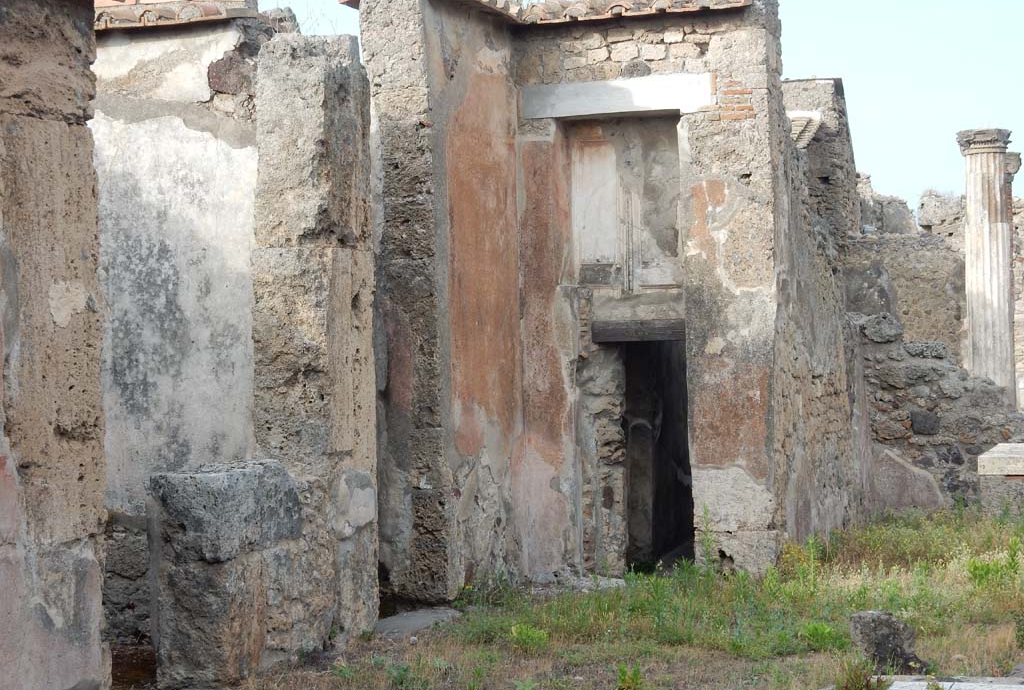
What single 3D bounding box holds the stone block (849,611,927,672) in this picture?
[{"bbox_3d":[1.957,1.541,10.900,0.360,0.315,0.300,-1,0,17],"label":"stone block"}]

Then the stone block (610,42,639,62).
[{"bbox_3d":[0.855,-2.214,15.900,0.205,0.140,0.180,-1,0,17],"label":"stone block"}]

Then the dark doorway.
[{"bbox_3d":[1.126,0.834,16.150,0.520,1.740,0.300,-1,0,17],"label":"dark doorway"}]

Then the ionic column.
[{"bbox_3d":[5.794,-0.479,25.488,0.660,4.300,0.660,-1,0,17],"label":"ionic column"}]

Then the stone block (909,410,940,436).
[{"bbox_3d":[3.990,0.749,20.300,0.295,0.250,0.220,-1,0,17],"label":"stone block"}]

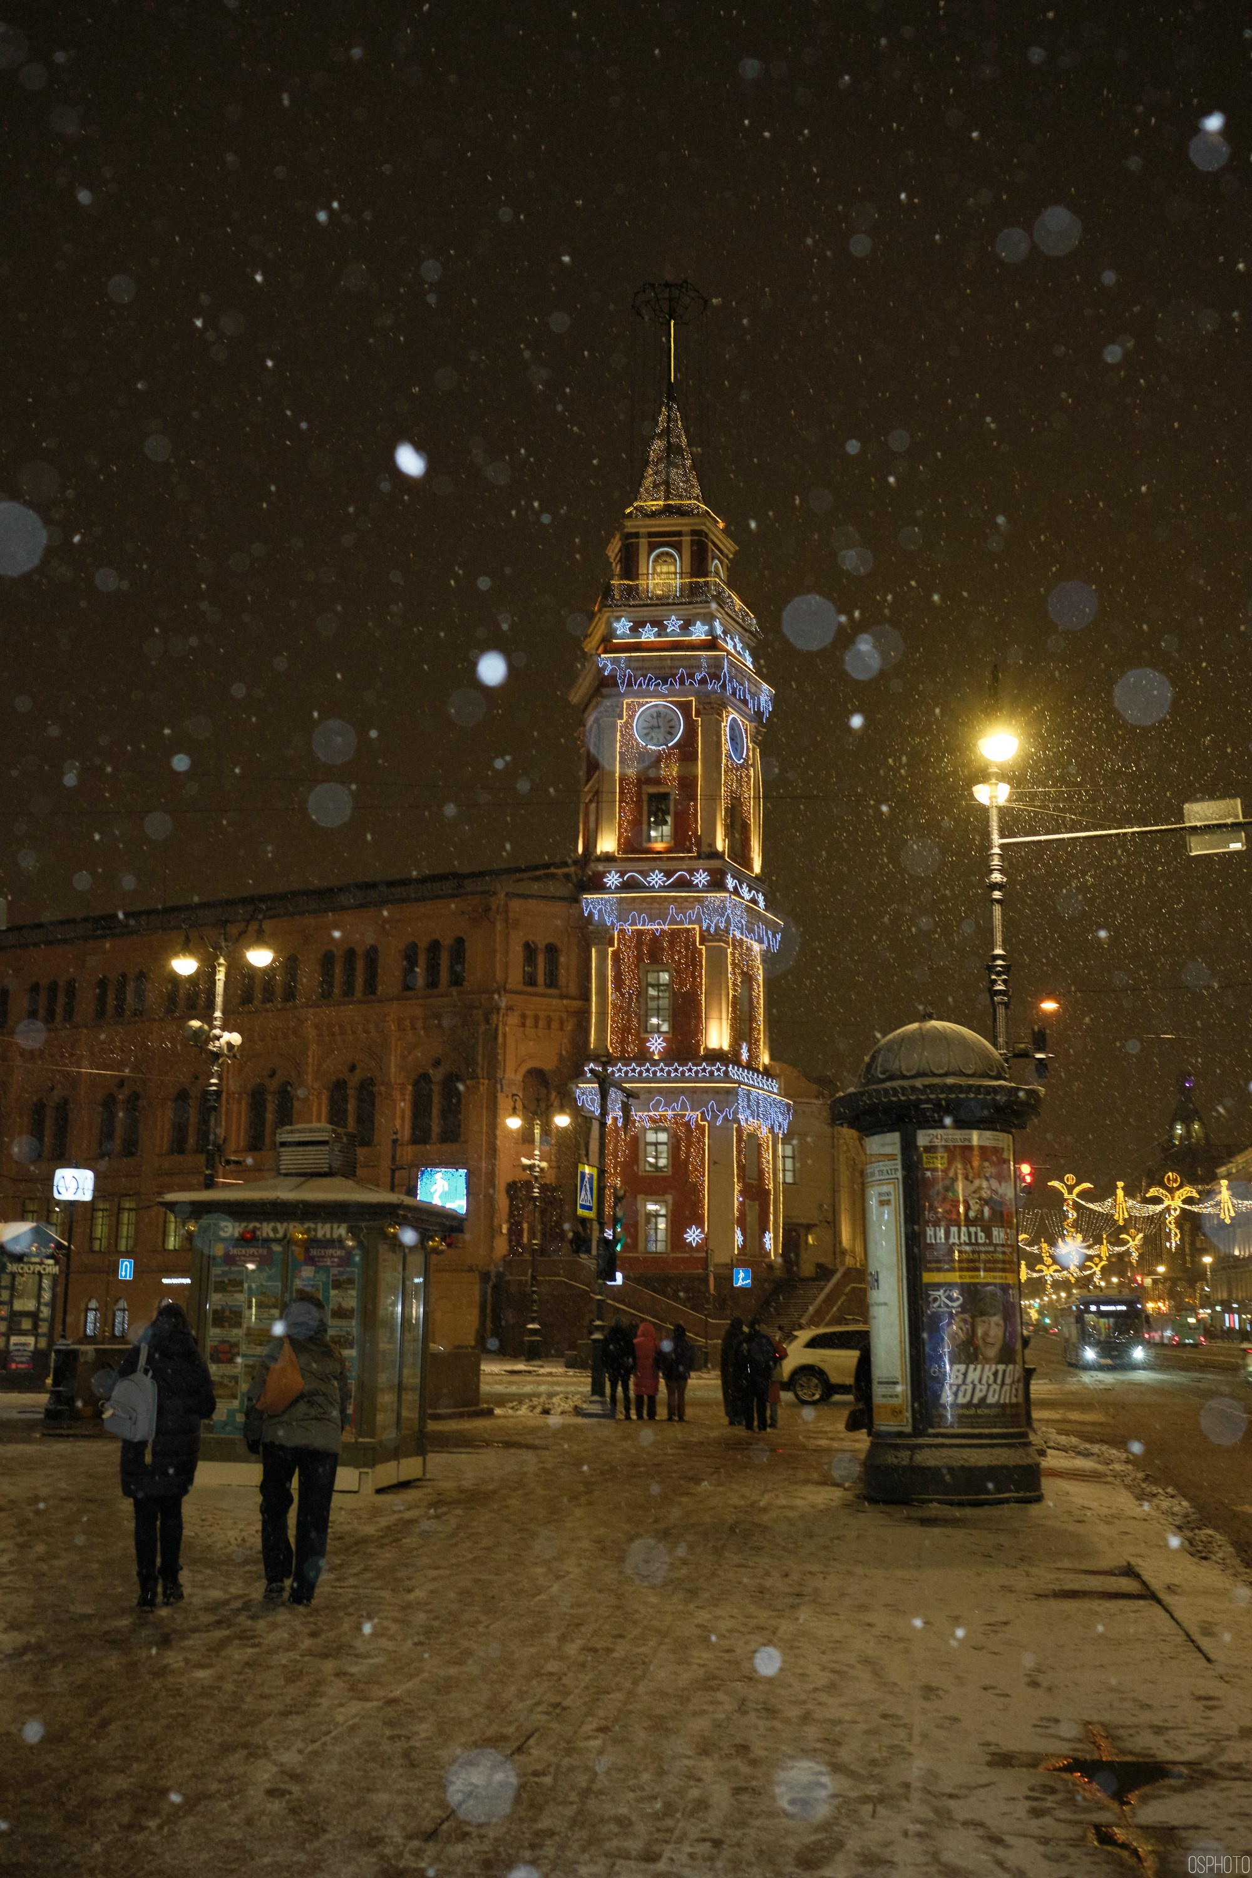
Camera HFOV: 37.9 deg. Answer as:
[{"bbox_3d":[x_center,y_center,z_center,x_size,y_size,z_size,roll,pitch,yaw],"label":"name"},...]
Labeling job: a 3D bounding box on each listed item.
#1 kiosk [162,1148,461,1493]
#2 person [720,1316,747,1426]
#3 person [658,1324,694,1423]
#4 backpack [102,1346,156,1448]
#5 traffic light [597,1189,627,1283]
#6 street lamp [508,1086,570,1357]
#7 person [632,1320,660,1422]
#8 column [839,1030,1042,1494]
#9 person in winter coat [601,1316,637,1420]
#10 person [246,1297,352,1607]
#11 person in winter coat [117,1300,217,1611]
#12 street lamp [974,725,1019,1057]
[{"bbox_3d":[-3.308,3.985,19.493,2.550,3.500,2.700,-1,-12,8],"label":"kiosk"},{"bbox_3d":[1.835,7.185,30.373,0.540,1.750,0.420,-2,-12,12],"label":"person"},{"bbox_3d":[0.904,7.743,32.603,0.600,1.680,0.400,0,-12,0],"label":"person"},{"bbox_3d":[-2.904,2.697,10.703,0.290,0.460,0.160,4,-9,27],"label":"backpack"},{"bbox_3d":[-0.272,5.475,33.801,0.500,1.650,0.450,-2,-12,10],"label":"traffic light"},{"bbox_3d":[-3.380,11.165,71.731,2.550,10.600,0.900,-4,-13,20],"label":"street lamp"},{"bbox_3d":[0.349,7.451,31.481,0.500,1.650,0.380,0,-12,5],"label":"person"},{"bbox_3d":[3.193,3.161,18.471,2.100,4.750,2.100,-3,-12,9],"label":"column"},{"bbox_3d":[-0.119,7.708,32.711,0.600,1.780,0.400,0,-12,0],"label":"person in winter coat"},{"bbox_3d":[-1.973,3.055,10.951,0.570,1.770,0.440,1,-12,-4],"label":"person"},{"bbox_3d":[-2.726,3.043,10.799,0.560,1.720,0.470,1,-12,-4],"label":"person in winter coat"},{"bbox_3d":[4.878,1.685,23.779,0.750,9.900,2.200,0,-12,0],"label":"street lamp"}]

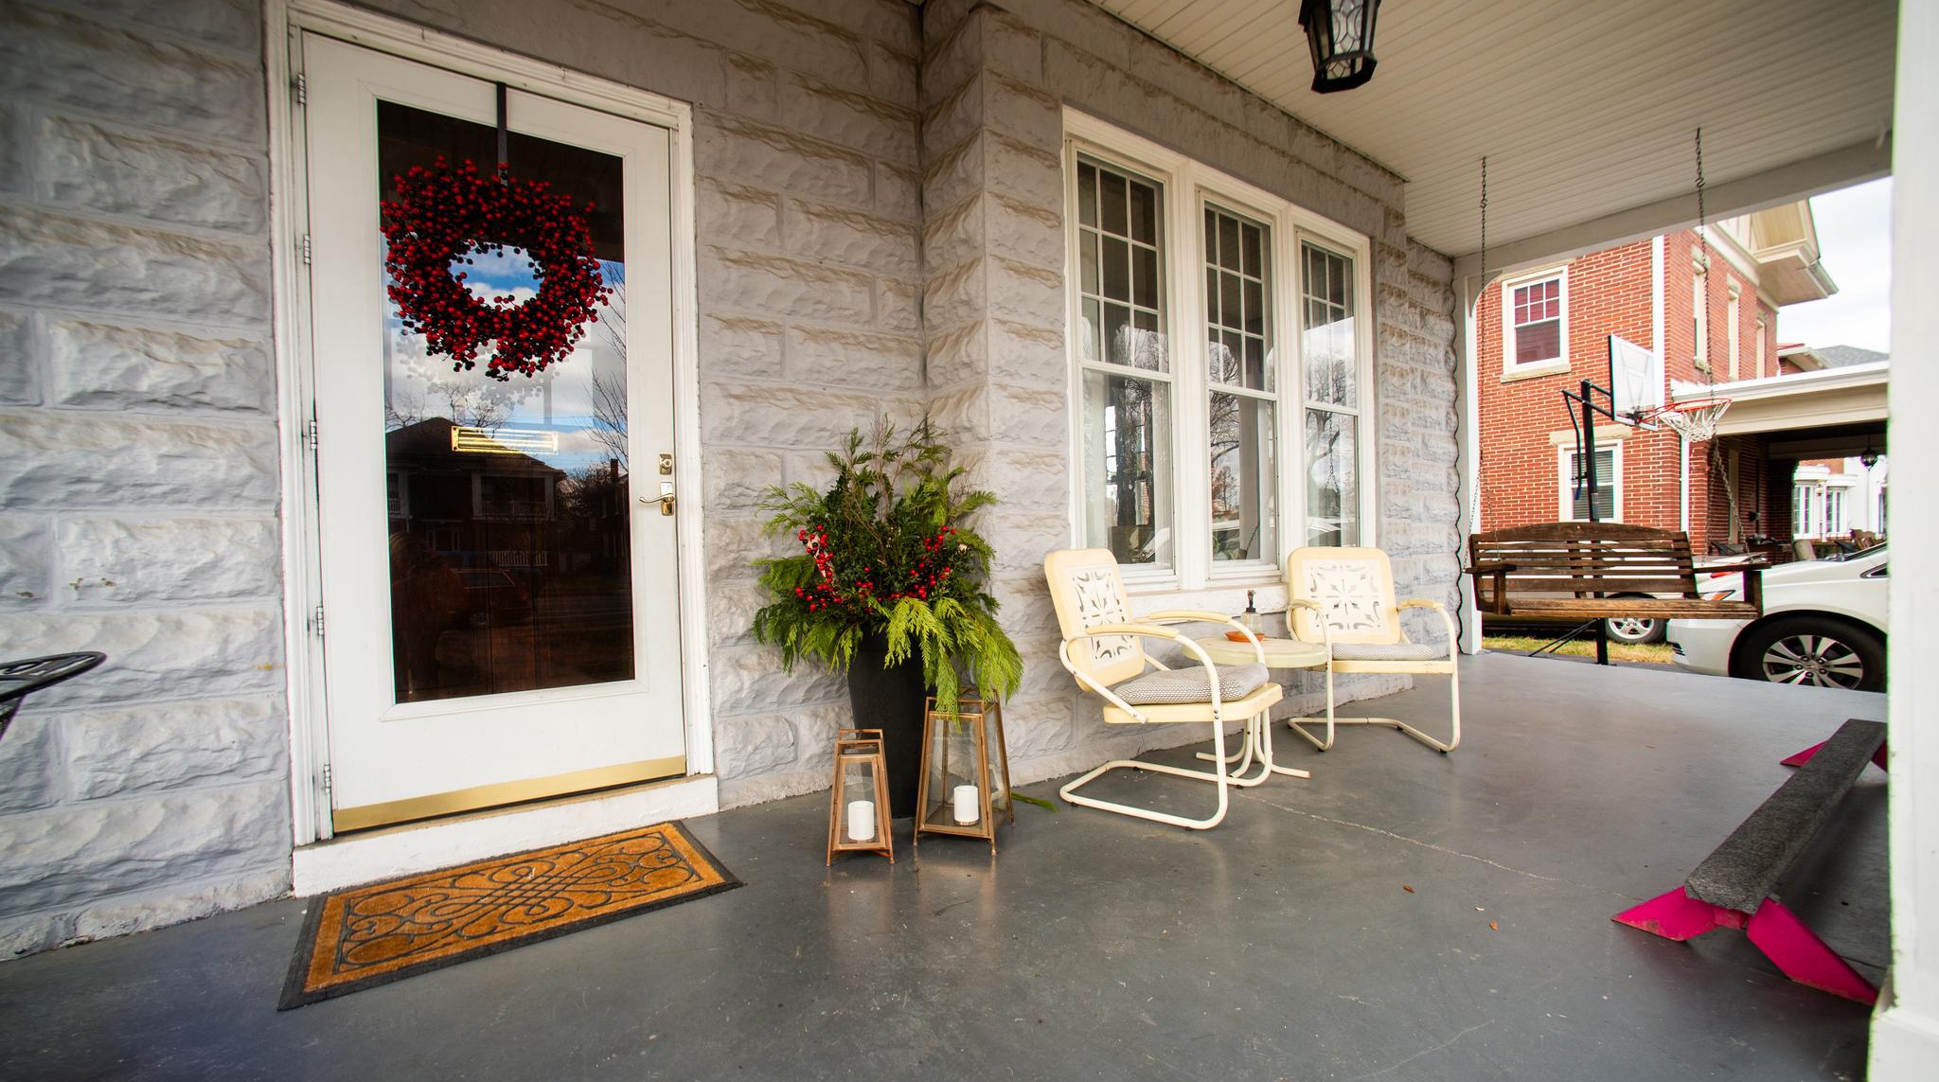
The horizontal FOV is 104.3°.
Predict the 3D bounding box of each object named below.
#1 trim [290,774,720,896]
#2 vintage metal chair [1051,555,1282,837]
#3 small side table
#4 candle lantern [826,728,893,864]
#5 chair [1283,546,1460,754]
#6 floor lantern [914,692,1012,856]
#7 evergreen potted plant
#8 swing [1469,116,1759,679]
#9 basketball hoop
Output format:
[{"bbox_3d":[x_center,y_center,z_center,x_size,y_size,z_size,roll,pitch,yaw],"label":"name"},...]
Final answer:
[{"bbox_3d":[-1.348,0.863,2.321,1.090,0.125,0.140,-1,1,-33],"label":"trim"},{"bbox_3d":[0.673,0.466,2.610,0.660,0.845,0.530,0,1,37],"label":"vintage metal chair"},{"bbox_3d":[1.093,0.642,2.905,0.520,0.470,0.520,-1,1,-35],"label":"small side table"},{"bbox_3d":[-0.315,0.739,2.204,0.185,0.345,0.185,-1,1,-5],"label":"candle lantern"},{"bbox_3d":[1.707,0.443,3.259,0.530,0.840,0.660,-1,1,8],"label":"chair"},{"bbox_3d":[-0.012,0.683,2.311,0.245,0.440,0.245,-1,1,17],"label":"floor lantern"},{"bbox_3d":[-0.270,0.255,2.500,0.850,1.290,0.800,-1,1,0],"label":"evergreen potted plant"},{"bbox_3d":[3.250,-0.835,3.880,1.080,2.430,0.680,-1,1,20],"label":"swing"},{"bbox_3d":[6.445,-1.037,6.700,0.470,0.370,0.520,-1,1,-35],"label":"basketball hoop"}]

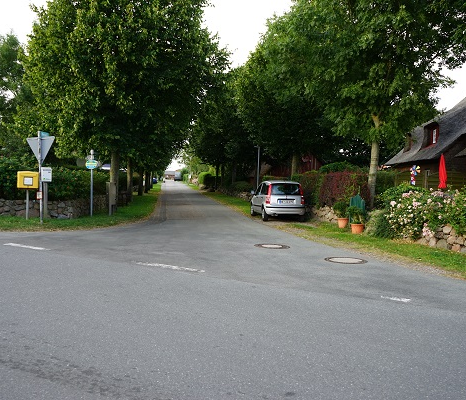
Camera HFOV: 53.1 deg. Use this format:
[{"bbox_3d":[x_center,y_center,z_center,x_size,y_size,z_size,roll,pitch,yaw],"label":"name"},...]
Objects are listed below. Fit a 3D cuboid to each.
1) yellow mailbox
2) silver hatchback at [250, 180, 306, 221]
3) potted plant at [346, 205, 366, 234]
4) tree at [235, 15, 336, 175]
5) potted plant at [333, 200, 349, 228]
[{"bbox_3d":[-6.706,-0.656,15.300,0.700,0.560,0.380,-1,3,-26],"label":"yellow mailbox"},{"bbox_3d":[1.724,-0.042,18.930,1.600,1.540,3.540,0,3,-8],"label":"silver hatchback"},{"bbox_3d":[3.489,0.569,13.150,0.500,0.800,0.500,0,3,-8],"label":"potted plant"},{"bbox_3d":[2.920,-4.440,23.500,5.800,9.800,5.800,0,3,-8],"label":"tree"},{"bbox_3d":[3.395,0.469,14.600,0.500,0.850,0.500,0,3,-8],"label":"potted plant"}]

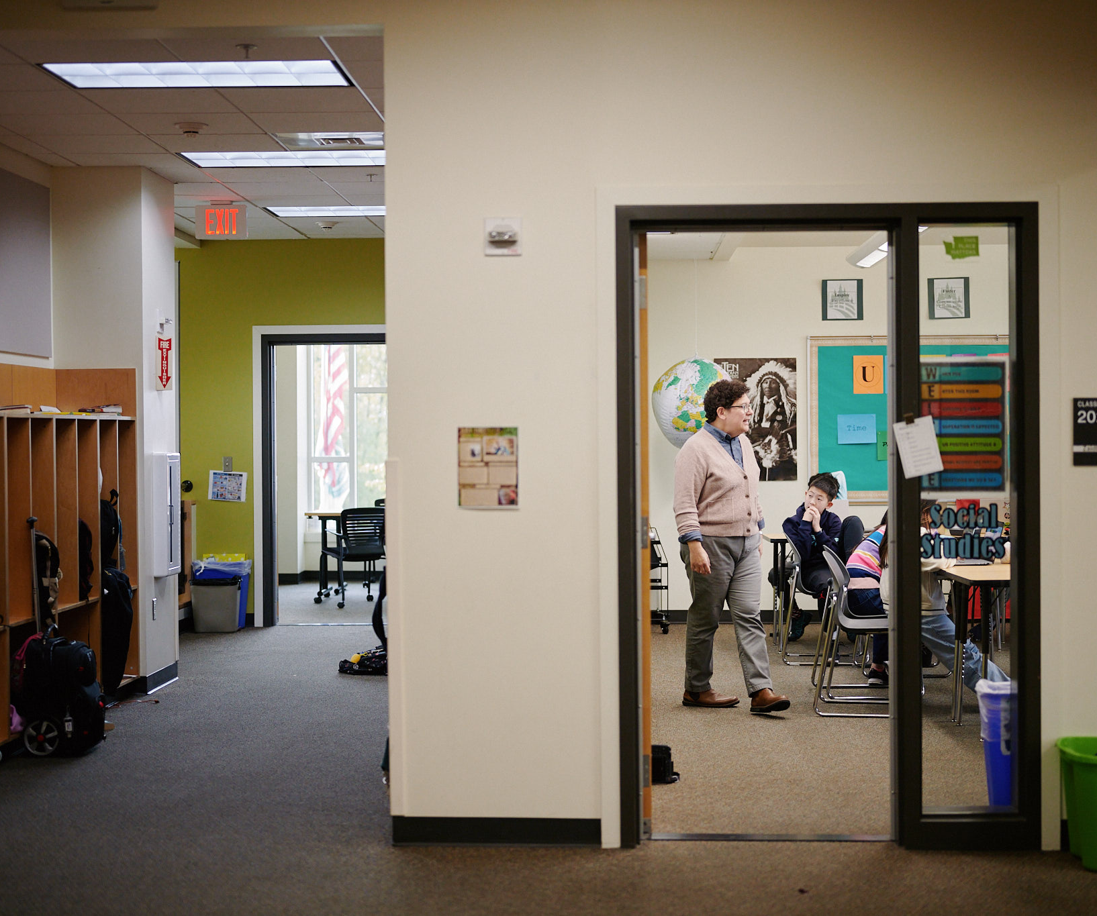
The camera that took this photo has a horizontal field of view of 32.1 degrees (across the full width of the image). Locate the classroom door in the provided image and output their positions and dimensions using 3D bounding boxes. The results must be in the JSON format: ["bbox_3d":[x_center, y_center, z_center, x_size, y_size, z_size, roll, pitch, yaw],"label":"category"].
[{"bbox_3d":[0.947,0.234,6.509,1.417,2.178,0.140,0,1,2],"label":"classroom door"}]

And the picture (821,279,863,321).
[{"bbox_3d":[2.171,-1.165,14.075,0.303,0.301,0.015,0,1,2],"label":"picture"}]

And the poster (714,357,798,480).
[{"bbox_3d":[1.532,-0.285,14.113,0.613,0.910,0.010,0,1,2],"label":"poster"}]

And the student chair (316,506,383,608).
[{"bbox_3d":[-1.615,0.823,16.049,0.600,0.830,0.580,-1,1,-22],"label":"student chair"}]

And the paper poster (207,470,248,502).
[{"bbox_3d":[-2.372,0.211,14.137,0.281,0.217,0.010,4,1,2],"label":"paper poster"}]

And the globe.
[{"bbox_3d":[1.059,-0.379,13.685,0.640,0.680,0.640,0,1,2],"label":"globe"}]

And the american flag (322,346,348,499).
[{"bbox_3d":[-2.799,-0.555,24.987,0.352,2.180,0.250,0,1,2],"label":"american flag"}]

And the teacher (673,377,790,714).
[{"bbox_3d":[0.949,0.442,9.836,0.540,1.710,0.500,0,1,20],"label":"teacher"}]

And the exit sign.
[{"bbox_3d":[-2.061,-1.483,12.024,0.318,0.215,0.050,0,1,2],"label":"exit sign"}]

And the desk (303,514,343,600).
[{"bbox_3d":[-1.369,0.857,16.930,1.500,0.735,0.620,0,1,2],"label":"desk"}]

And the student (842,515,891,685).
[{"bbox_3d":[1.922,0.742,10.402,0.620,1.080,0.430,0,1,0],"label":"student"}]

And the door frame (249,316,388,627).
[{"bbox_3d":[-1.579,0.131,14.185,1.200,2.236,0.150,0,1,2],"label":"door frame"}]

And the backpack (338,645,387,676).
[{"bbox_3d":[-1.024,1.191,11.486,0.420,0.200,0.310,0,1,2],"label":"backpack"}]

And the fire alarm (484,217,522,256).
[{"bbox_3d":[-0.154,-0.748,6.440,0.125,0.130,0.060,0,1,2],"label":"fire alarm"}]

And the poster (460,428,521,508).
[{"bbox_3d":[-0.206,0.035,6.556,0.209,0.285,0.014,0,1,2],"label":"poster"}]

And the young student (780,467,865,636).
[{"bbox_3d":[1.724,0.684,11.981,0.510,1.160,0.560,0,1,-3],"label":"young student"}]

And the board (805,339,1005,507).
[{"bbox_3d":[2.831,-0.277,14.048,1.830,1.247,0.040,0,1,2],"label":"board"}]

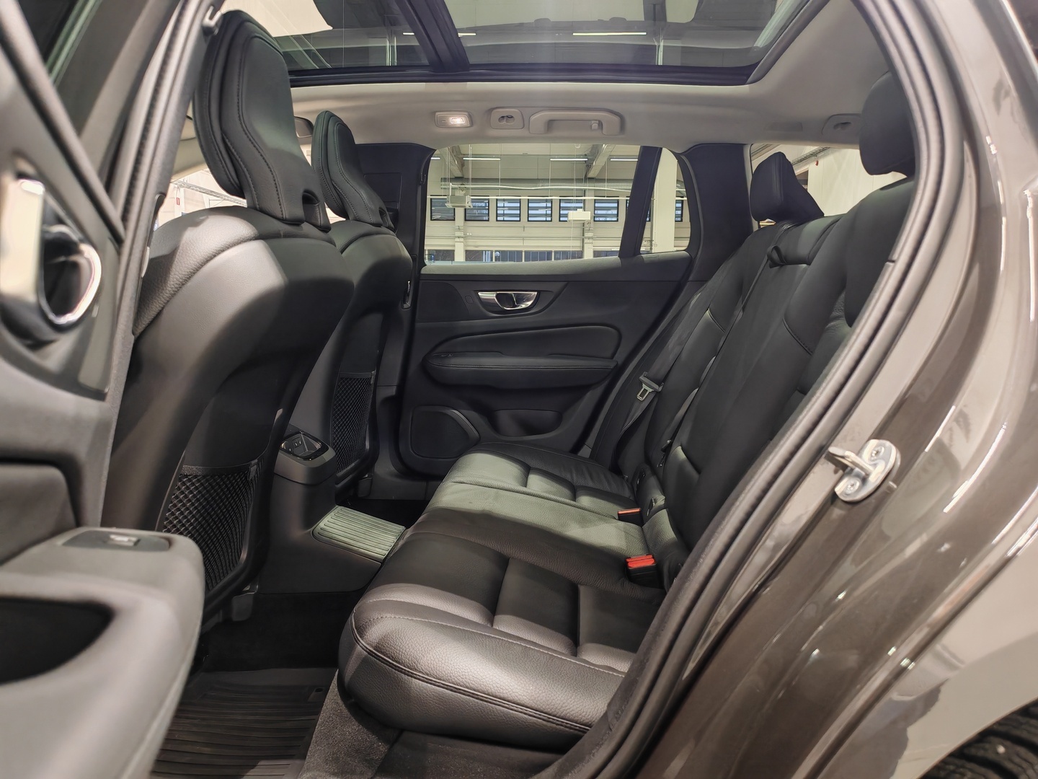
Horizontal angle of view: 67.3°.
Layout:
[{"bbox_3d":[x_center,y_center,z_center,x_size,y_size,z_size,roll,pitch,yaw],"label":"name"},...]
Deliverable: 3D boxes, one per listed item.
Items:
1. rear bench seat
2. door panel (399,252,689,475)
[{"bbox_3d":[0.231,-0.061,1.534,0.927,0.927,1.277,1,7,3],"label":"rear bench seat"},{"bbox_3d":[0.059,-0.065,2.221,0.821,0.643,0.127,1,7,3],"label":"door panel"}]

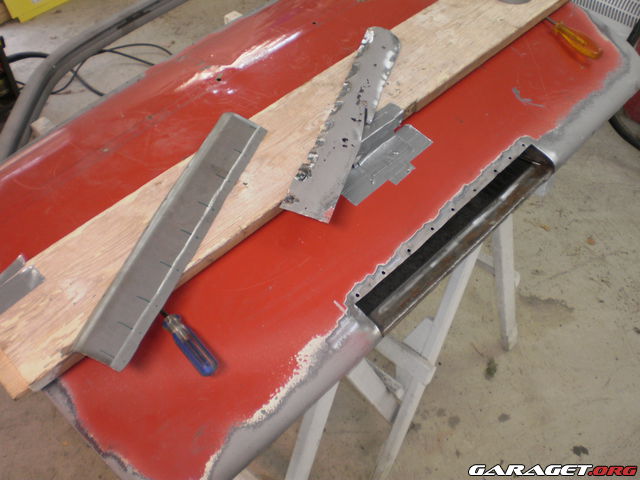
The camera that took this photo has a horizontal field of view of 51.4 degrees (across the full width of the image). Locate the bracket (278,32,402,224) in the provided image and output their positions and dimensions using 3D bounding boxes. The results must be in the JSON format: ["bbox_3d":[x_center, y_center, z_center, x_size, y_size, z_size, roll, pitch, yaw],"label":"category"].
[{"bbox_3d":[0.039,-0.176,0.979,0.063,0.027,0.387,19,56,5],"label":"bracket"}]

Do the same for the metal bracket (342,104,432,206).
[{"bbox_3d":[0.087,-0.127,0.976,0.098,0.032,0.176,39,62,22],"label":"metal bracket"}]

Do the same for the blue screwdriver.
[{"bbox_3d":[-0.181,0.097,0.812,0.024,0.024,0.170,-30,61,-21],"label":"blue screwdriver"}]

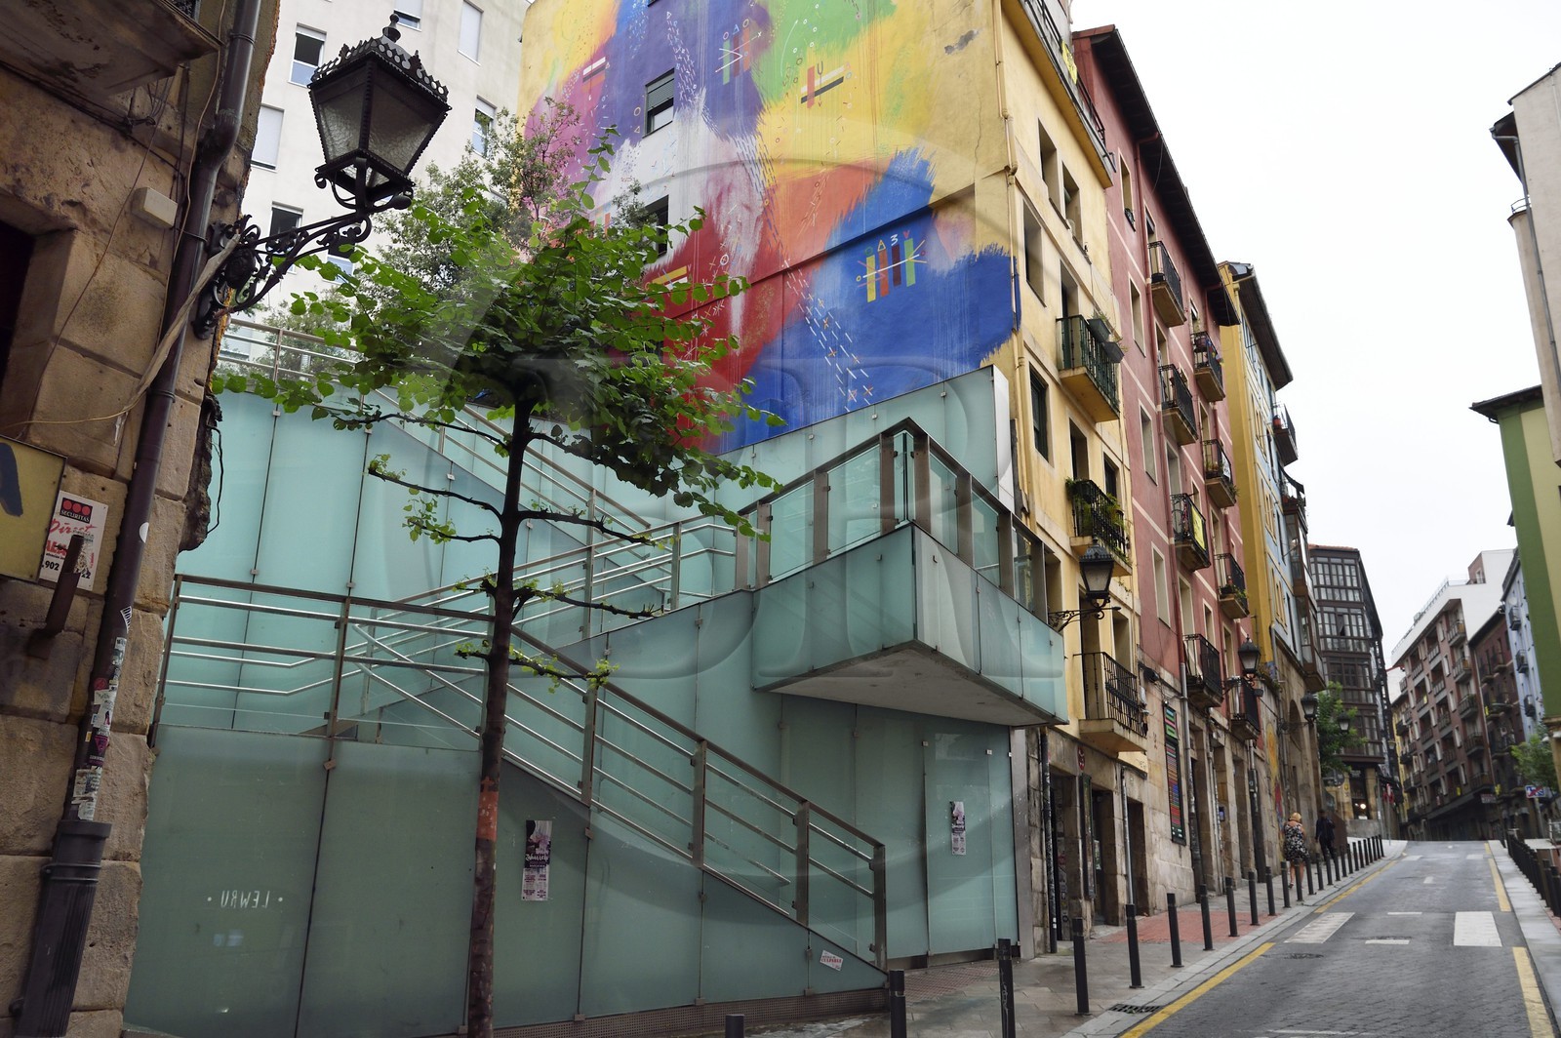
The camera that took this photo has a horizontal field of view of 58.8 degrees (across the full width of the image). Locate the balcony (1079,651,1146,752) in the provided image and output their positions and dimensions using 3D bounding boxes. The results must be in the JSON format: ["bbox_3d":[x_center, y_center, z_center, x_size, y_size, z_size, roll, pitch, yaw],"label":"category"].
[{"bbox_3d":[5.383,3.010,22.468,0.560,1.260,2.030,-9,-21,27],"label":"balcony"}]

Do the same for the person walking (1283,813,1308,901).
[{"bbox_3d":[11.664,7.507,31.413,0.530,1.680,0.420,-9,-22,25],"label":"person walking"}]

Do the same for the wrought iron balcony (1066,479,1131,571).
[{"bbox_3d":[5.501,0.198,23.759,0.420,1.100,2.150,-9,-21,27],"label":"wrought iron balcony"}]

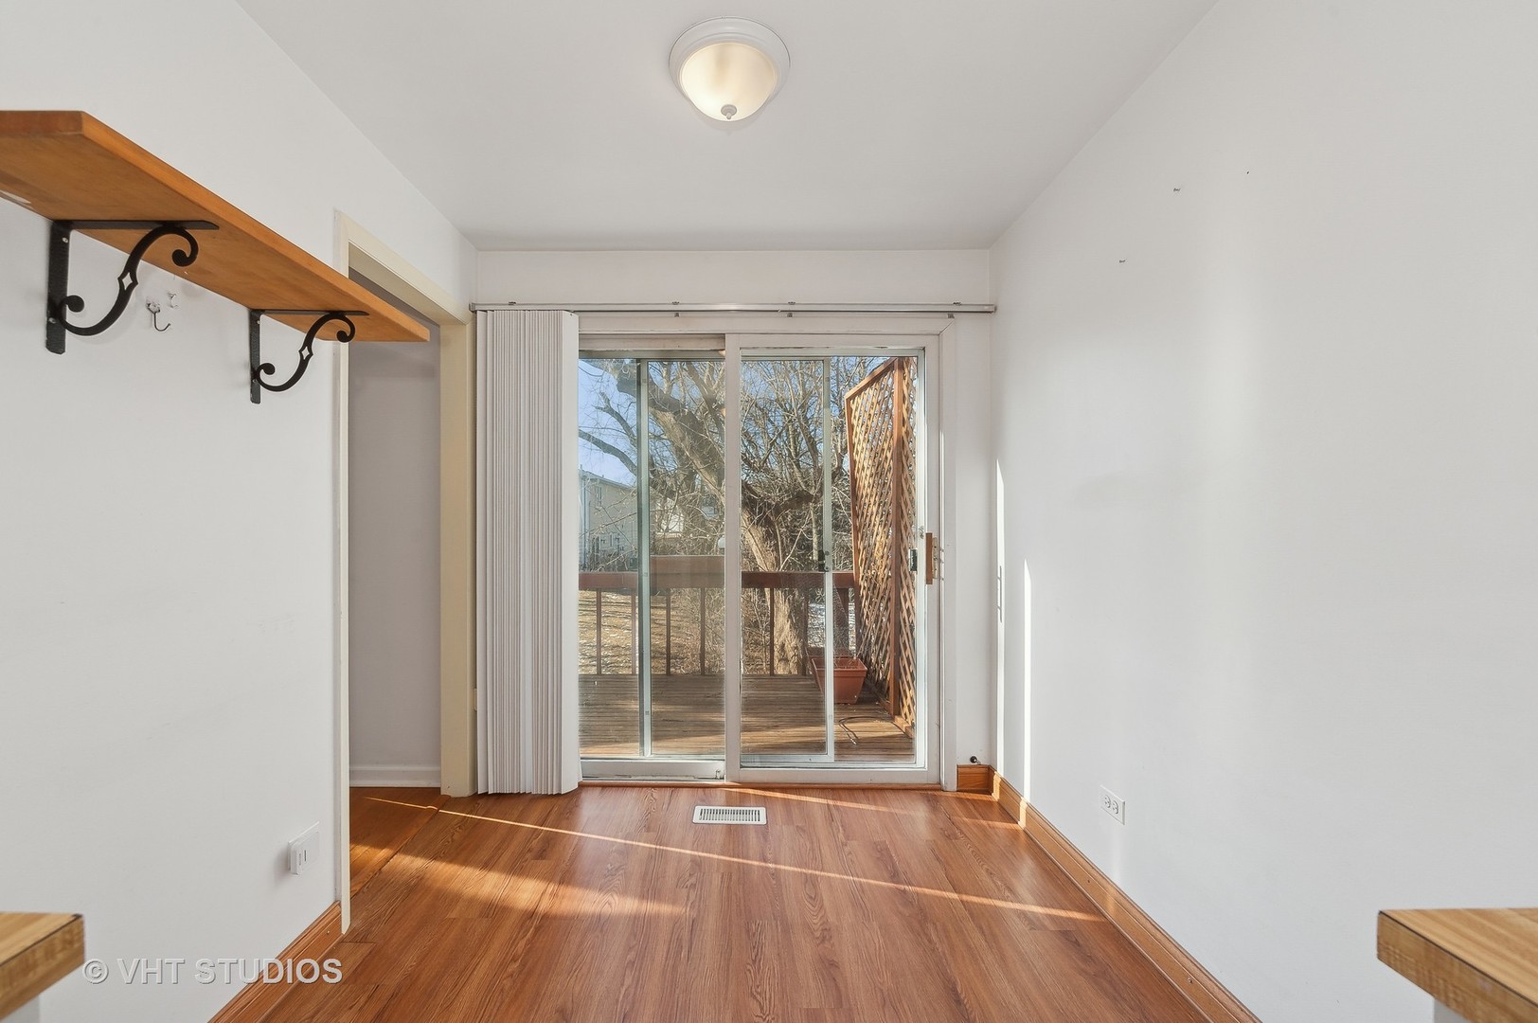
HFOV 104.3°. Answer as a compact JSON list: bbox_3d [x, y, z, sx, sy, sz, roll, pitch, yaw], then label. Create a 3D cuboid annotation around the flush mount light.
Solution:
[{"bbox_3d":[-0.105,-1.118,1.592,0.325,0.135,0.325,0,-1,0],"label":"flush mount light"}]

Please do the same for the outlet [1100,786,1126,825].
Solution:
[{"bbox_3d":[1.032,0.880,1.792,0.008,0.071,0.115,0,-1,-2],"label":"outlet"}]

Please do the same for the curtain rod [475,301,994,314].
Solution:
[{"bbox_3d":[-0.153,-0.884,2.595,2.270,0.035,0.042,0,-1,-1],"label":"curtain rod"}]

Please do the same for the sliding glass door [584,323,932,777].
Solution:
[{"bbox_3d":[-0.140,0.214,2.735,1.820,2.010,0.100,0,-1,-1],"label":"sliding glass door"}]

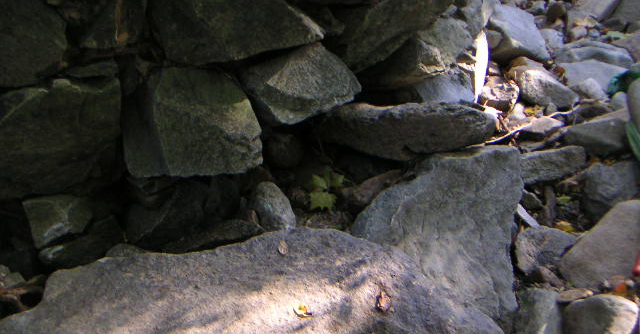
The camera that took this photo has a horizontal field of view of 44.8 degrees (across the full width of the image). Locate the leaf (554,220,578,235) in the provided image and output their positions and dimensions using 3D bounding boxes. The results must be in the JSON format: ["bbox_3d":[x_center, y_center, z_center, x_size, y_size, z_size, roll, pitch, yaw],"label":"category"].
[{"bbox_3d":[0.803,0.197,2.530,0.070,0.025,0.050,0,28,0],"label":"leaf"}]

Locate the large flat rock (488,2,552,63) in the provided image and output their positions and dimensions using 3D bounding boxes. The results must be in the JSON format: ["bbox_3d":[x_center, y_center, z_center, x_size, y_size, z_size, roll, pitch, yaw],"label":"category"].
[{"bbox_3d":[0.985,-0.665,3.850,0.220,0.200,0.300,-12,30,-22],"label":"large flat rock"}]

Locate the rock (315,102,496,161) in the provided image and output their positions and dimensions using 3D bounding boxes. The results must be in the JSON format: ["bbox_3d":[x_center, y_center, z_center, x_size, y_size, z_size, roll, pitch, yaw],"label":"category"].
[{"bbox_3d":[0.270,-0.117,2.450,0.530,0.140,0.220,4,26,7],"label":"rock"}]

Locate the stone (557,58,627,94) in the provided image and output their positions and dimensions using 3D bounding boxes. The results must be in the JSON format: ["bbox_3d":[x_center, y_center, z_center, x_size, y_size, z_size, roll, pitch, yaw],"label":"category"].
[{"bbox_3d":[1.259,-0.421,3.600,0.280,0.100,0.220,0,28,0],"label":"stone"}]

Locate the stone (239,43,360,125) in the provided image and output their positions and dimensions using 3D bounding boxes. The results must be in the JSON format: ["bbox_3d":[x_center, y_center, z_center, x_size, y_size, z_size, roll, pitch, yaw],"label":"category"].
[{"bbox_3d":[-0.068,-0.267,2.450,0.350,0.180,0.270,-10,30,-18],"label":"stone"}]

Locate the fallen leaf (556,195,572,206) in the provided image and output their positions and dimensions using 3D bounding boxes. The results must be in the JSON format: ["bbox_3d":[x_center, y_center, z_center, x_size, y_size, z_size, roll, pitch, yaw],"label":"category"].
[{"bbox_3d":[0.844,0.116,2.680,0.050,0.018,0.035,0,28,0],"label":"fallen leaf"}]

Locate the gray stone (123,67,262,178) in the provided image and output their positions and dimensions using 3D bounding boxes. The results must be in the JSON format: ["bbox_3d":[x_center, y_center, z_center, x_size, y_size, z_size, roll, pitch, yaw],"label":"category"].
[{"bbox_3d":[-0.361,-0.135,2.250,0.360,0.260,0.260,-4,26,-7],"label":"gray stone"}]

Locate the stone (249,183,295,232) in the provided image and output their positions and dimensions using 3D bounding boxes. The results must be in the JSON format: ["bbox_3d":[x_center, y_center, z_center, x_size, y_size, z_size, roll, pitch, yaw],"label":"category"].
[{"bbox_3d":[-0.133,0.111,2.200,0.115,0.120,0.100,0,26,0],"label":"stone"}]

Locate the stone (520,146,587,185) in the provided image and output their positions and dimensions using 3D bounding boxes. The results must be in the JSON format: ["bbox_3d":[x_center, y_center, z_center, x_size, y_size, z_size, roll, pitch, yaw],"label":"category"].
[{"bbox_3d":[0.835,-0.007,2.780,0.230,0.100,0.140,-10,30,-18],"label":"stone"}]

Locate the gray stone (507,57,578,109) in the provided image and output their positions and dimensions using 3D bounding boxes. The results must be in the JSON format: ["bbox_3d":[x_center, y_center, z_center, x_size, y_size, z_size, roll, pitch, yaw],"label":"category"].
[{"bbox_3d":[0.972,-0.368,3.400,0.280,0.150,0.180,18,33,30],"label":"gray stone"}]

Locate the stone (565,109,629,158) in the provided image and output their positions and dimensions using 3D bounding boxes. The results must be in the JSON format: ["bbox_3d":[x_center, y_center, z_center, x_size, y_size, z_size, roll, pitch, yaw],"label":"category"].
[{"bbox_3d":[0.953,-0.122,2.700,0.215,0.120,0.150,7,27,13],"label":"stone"}]

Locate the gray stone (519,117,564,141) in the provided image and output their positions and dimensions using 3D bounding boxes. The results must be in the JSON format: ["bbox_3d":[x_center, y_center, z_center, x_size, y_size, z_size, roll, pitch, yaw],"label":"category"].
[{"bbox_3d":[0.813,-0.139,2.850,0.155,0.055,0.100,9,27,18],"label":"gray stone"}]

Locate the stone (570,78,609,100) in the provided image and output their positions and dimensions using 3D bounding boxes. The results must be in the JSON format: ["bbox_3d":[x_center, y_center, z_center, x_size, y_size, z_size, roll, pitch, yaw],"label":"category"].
[{"bbox_3d":[1.089,-0.319,3.150,0.150,0.065,0.100,9,27,18],"label":"stone"}]

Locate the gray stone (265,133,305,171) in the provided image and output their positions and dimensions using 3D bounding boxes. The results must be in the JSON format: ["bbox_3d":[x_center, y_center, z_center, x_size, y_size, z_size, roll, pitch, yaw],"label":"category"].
[{"bbox_3d":[-0.109,-0.049,2.420,0.120,0.100,0.100,0,26,0],"label":"gray stone"}]

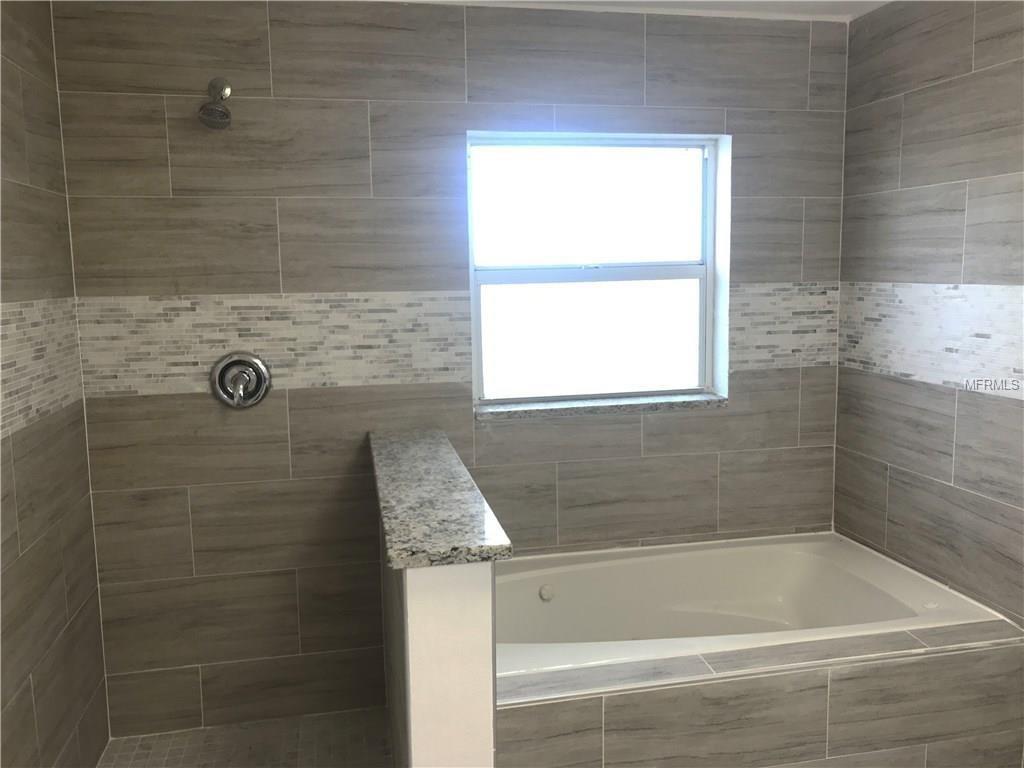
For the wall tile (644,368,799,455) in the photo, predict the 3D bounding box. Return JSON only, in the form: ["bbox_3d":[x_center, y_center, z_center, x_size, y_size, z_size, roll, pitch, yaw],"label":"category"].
[{"bbox_3d":[0.774,0.102,3.043,0.613,0.302,0.010,-2,8,-11],"label":"wall tile"}]

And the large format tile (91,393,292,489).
[{"bbox_3d":[-1.036,0.181,2.676,0.614,0.302,0.010,-2,8,-11],"label":"large format tile"}]

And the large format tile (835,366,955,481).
[{"bbox_3d":[1.282,0.121,2.809,0.012,0.298,0.609,-2,8,-12],"label":"large format tile"}]

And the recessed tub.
[{"bbox_3d":[0.561,0.856,2.596,1.504,0.453,0.851,-2,7,-11],"label":"recessed tub"}]

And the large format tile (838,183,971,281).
[{"bbox_3d":[1.272,-0.485,2.731,0.012,0.296,0.609,-2,8,-12],"label":"large format tile"}]

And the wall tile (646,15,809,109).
[{"bbox_3d":[0.745,-1.097,2.841,0.605,0.297,0.010,-2,7,-11],"label":"wall tile"}]

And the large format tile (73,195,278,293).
[{"bbox_3d":[-1.048,-0.430,2.597,0.610,0.302,0.010,-2,8,-11],"label":"large format tile"}]

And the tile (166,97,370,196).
[{"bbox_3d":[-0.745,-0.734,2.576,0.602,0.298,0.010,-2,7,-11],"label":"tile"}]

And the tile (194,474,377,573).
[{"bbox_3d":[-0.732,0.461,2.722,0.601,0.295,0.010,-2,7,-11],"label":"tile"}]

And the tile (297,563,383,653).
[{"bbox_3d":[-0.587,0.766,2.844,0.277,0.302,0.010,-2,8,-11],"label":"tile"}]

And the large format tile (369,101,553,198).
[{"bbox_3d":[-0.155,-0.764,2.717,0.606,0.301,0.012,-2,8,-12],"label":"large format tile"}]

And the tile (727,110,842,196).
[{"bbox_3d":[0.972,-0.812,2.948,0.459,0.301,0.012,-2,8,-12],"label":"tile"}]

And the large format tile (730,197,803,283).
[{"bbox_3d":[0.907,-0.507,2.946,0.277,0.297,0.010,-2,7,-11],"label":"large format tile"}]

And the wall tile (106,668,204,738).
[{"bbox_3d":[-1.182,1.055,2.756,0.285,0.222,0.010,-2,8,-11],"label":"wall tile"}]

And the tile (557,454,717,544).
[{"bbox_3d":[0.456,0.410,2.963,0.603,0.295,0.010,-2,7,-11],"label":"tile"}]

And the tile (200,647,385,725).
[{"bbox_3d":[-0.736,1.028,2.821,0.602,0.219,0.012,-2,8,-12],"label":"tile"}]

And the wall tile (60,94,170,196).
[{"bbox_3d":[-1.206,-0.726,2.526,0.297,0.302,0.010,-2,8,-11],"label":"wall tile"}]

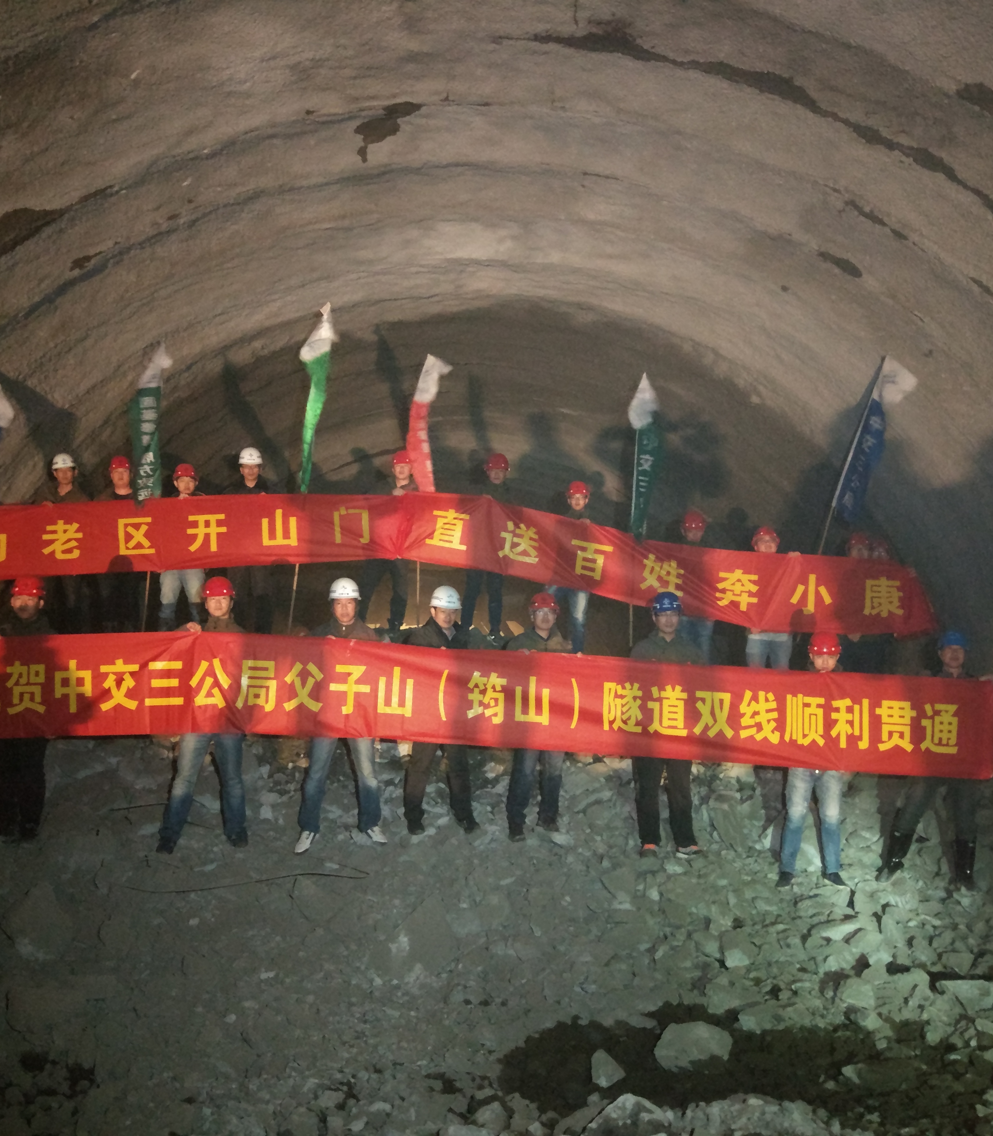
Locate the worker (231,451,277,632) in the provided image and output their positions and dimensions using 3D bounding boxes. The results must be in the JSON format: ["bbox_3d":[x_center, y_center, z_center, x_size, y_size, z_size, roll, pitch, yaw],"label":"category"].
[{"bbox_3d":[-2.223,-0.234,11.200,0.530,1.750,0.380,0,0,-7],"label":"worker"}]

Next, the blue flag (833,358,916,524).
[{"bbox_3d":[3.515,-1.205,11.500,0.420,1.550,0.250,18,3,0],"label":"blue flag"}]

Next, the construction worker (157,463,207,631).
[{"bbox_3d":[-2.861,-0.107,11.200,0.520,1.700,0.380,0,0,-9],"label":"construction worker"}]

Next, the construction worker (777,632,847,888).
[{"bbox_3d":[2.196,1.318,8.500,0.530,1.750,0.400,1,3,6],"label":"construction worker"}]

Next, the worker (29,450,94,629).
[{"bbox_3d":[-3.986,-0.185,11.200,0.570,1.740,0.380,0,0,-12],"label":"worker"}]

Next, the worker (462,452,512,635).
[{"bbox_3d":[-0.092,-0.236,11.900,0.500,1.760,0.360,1,3,-2],"label":"worker"}]

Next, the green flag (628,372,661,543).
[{"bbox_3d":[1.430,-1.077,11.800,0.320,1.580,0.220,1,3,0],"label":"green flag"}]

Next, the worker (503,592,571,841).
[{"bbox_3d":[0.282,1.025,8.450,0.500,1.715,0.400,0,0,1],"label":"worker"}]

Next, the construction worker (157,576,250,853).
[{"bbox_3d":[-1.900,0.945,7.950,0.620,1.790,0.420,0,0,-8],"label":"construction worker"}]

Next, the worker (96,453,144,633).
[{"bbox_3d":[-3.686,-0.249,12.000,0.500,1.730,0.360,1,3,-7],"label":"worker"}]

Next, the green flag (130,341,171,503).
[{"bbox_3d":[-3.356,-1.408,11.900,0.340,1.500,0.220,4,3,0],"label":"green flag"}]

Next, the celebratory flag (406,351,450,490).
[{"bbox_3d":[-0.625,-1.298,11.150,0.400,1.320,0.220,0,0,-2],"label":"celebratory flag"}]

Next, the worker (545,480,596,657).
[{"bbox_3d":[0.710,0.040,11.400,0.530,1.720,0.380,0,0,2],"label":"worker"}]

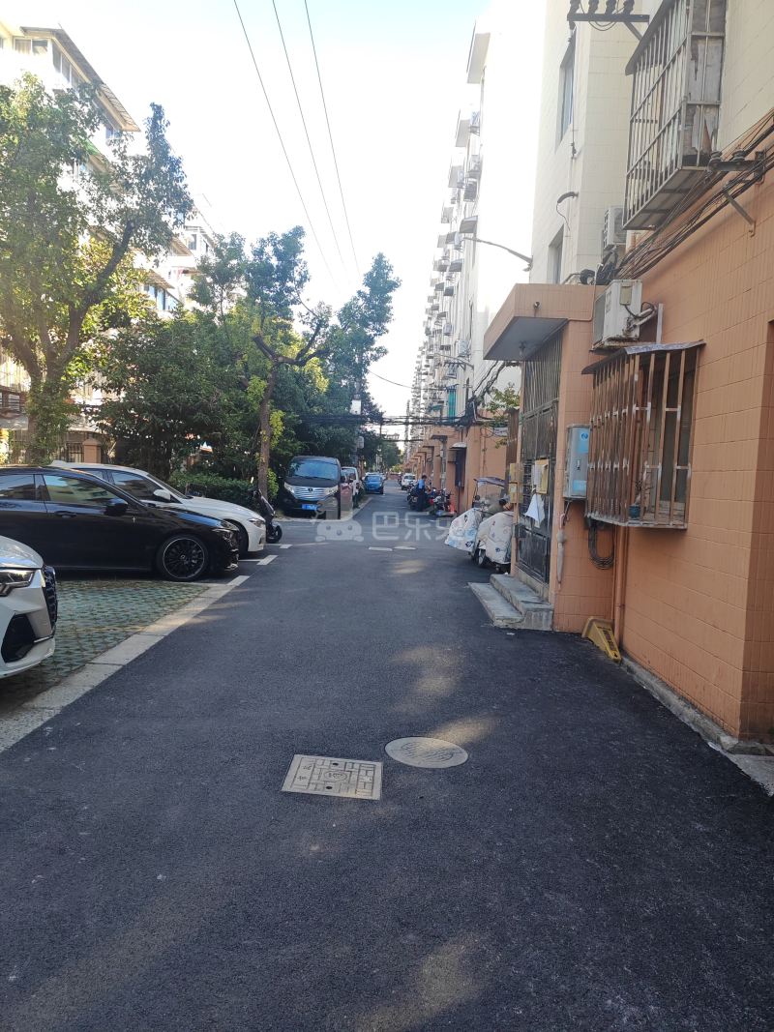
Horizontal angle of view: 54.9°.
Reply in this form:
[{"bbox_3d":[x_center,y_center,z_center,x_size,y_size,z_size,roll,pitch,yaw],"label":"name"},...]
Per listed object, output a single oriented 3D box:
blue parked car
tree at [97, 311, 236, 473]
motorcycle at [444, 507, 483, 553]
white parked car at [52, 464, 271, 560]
[{"bbox_3d":[-1.034,-2.504,59.000,1.700,1.520,4.000,3,3,1],"label":"blue parked car"},{"bbox_3d":[-6.893,-3.225,23.243,4.600,6.200,4.500,3,3,1],"label":"tree"},{"bbox_3d":[1.686,0.341,13.880,0.820,1.040,1.650,4,4,20],"label":"motorcycle"},{"bbox_3d":[-4.423,-0.097,12.659,4.750,1.460,1.830,2,4,-16],"label":"white parked car"}]

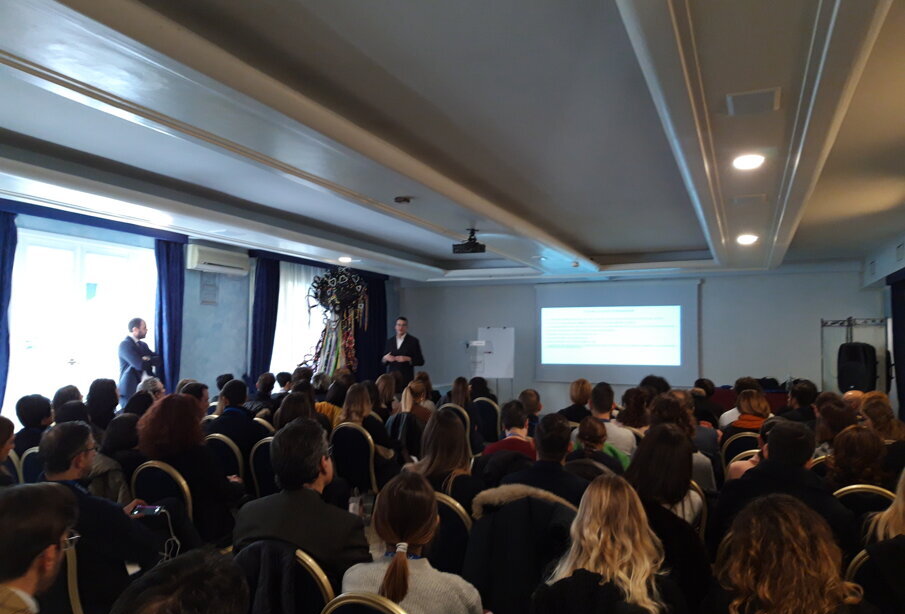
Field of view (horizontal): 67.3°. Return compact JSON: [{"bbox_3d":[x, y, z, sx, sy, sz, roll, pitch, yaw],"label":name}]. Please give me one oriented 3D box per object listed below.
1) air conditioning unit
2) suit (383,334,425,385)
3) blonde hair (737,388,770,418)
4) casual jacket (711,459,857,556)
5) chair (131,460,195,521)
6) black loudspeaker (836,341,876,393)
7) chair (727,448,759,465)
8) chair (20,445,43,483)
[{"bbox_3d":[-2.848,-0.558,8.278,0.200,0.290,0.860,-1,-4,23],"label":"air conditioning unit"},{"bbox_3d":[-0.707,0.786,9.800,0.540,0.800,0.360,0,-3,11],"label":"suit"},{"bbox_3d":[2.193,0.707,4.950,0.230,0.220,0.230,-1,-3,15],"label":"blonde hair"},{"bbox_3d":[1.230,0.882,2.543,0.520,0.640,0.340,-1,-4,20],"label":"casual jacket"},{"bbox_3d":[-1.444,1.252,3.695,0.420,0.910,0.540,-1,-3,17],"label":"chair"},{"bbox_3d":[5.298,0.799,8.900,0.370,0.670,0.390,3,-4,-35],"label":"black loudspeaker"},{"bbox_3d":[1.893,1.290,4.148,0.420,0.910,0.540,-1,-4,21],"label":"chair"},{"bbox_3d":[-2.300,1.276,4.161,0.420,0.910,0.540,-1,-3,18],"label":"chair"}]

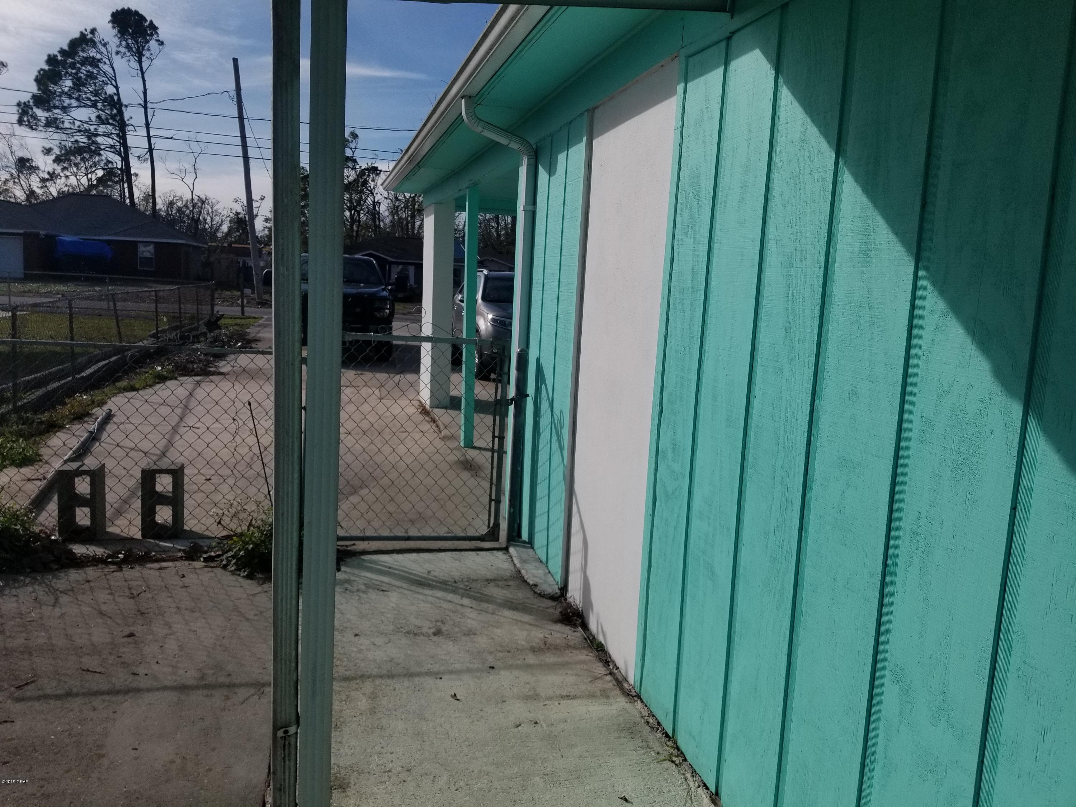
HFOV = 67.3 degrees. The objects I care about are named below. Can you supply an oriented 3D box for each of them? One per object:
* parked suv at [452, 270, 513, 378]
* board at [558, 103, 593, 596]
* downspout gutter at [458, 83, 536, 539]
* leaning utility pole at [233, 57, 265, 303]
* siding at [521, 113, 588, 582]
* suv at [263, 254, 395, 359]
[{"bbox_3d":[-0.375,-1.457,14.518,1.880,1.740,4.700,1,8,-15],"label":"parked suv"},{"bbox_3d":[0.178,-0.205,3.898,0.043,2.330,0.105,1,8,-15],"label":"board"},{"bbox_3d":[-0.279,-0.453,4.790,0.449,2.555,0.081,1,8,-15],"label":"downspout gutter"},{"bbox_3d":[-11.902,-9.100,33.201,0.290,9.747,0.290,-5,10,-14],"label":"leaning utility pole"},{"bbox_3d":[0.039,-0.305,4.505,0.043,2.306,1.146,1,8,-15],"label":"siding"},{"bbox_3d":[-4.189,-2.107,16.817,2.100,2.000,5.700,1,8,-15],"label":"suv"}]

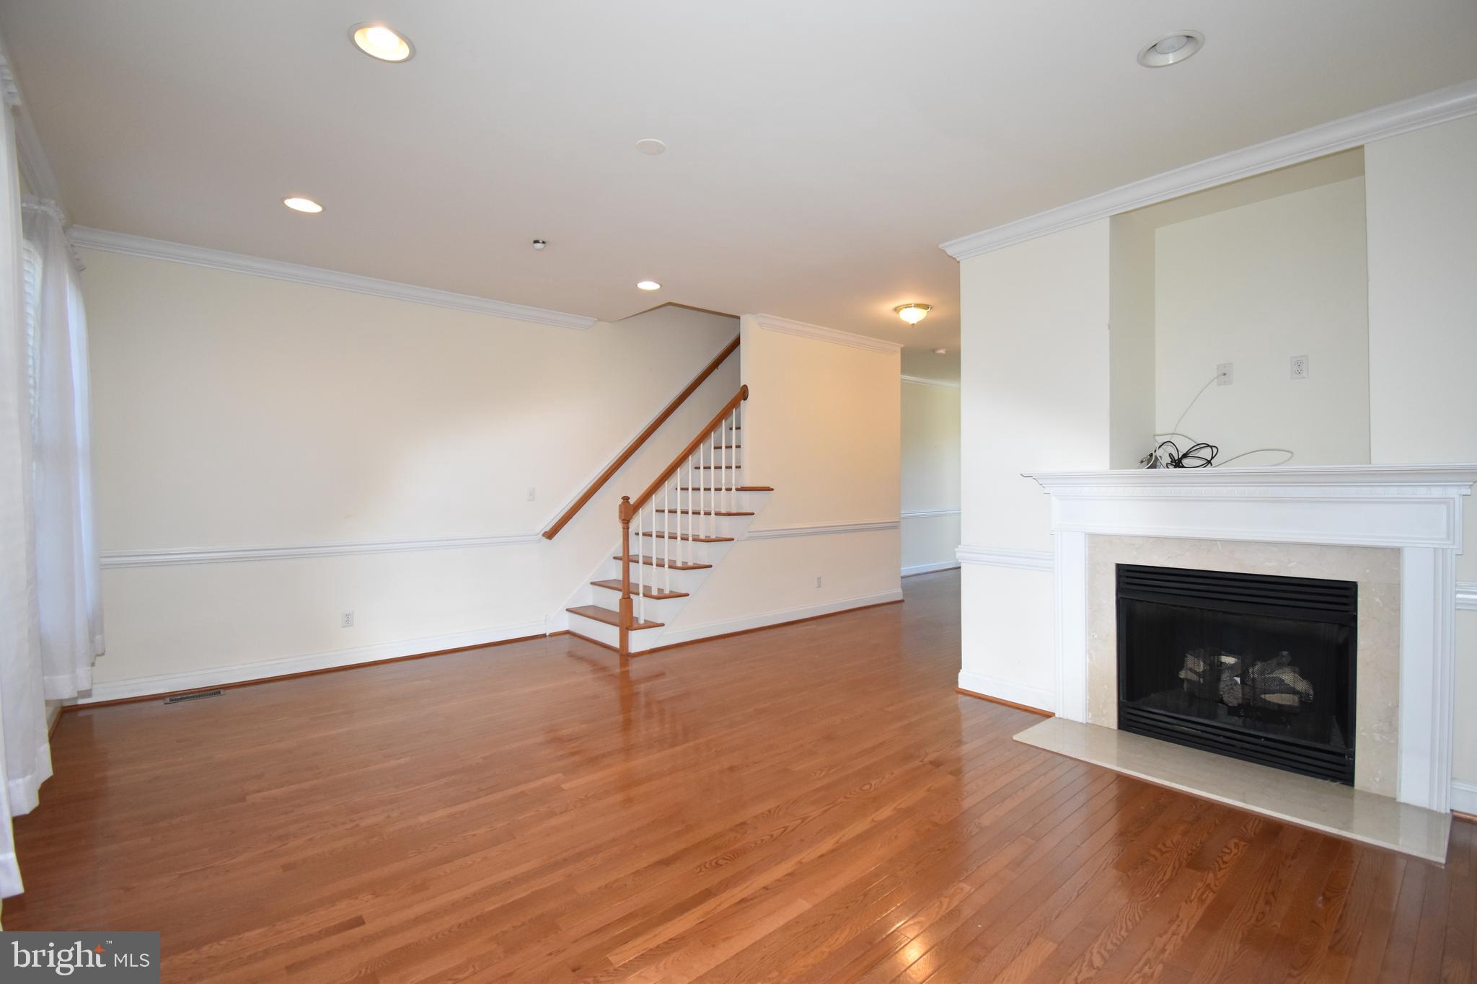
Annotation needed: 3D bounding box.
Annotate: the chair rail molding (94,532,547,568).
[{"bbox_3d":[-2.758,0.387,4.401,2.775,0.106,0.040,-1,1,-38],"label":"chair rail molding"}]

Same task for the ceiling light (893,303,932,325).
[{"bbox_3d":[1.446,-1.461,5.098,0.315,0.159,0.315,0,1,0],"label":"ceiling light"}]

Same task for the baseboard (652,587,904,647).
[{"bbox_3d":[0.552,1.143,5.730,3.126,0.116,0.025,-1,1,-38],"label":"baseboard"}]

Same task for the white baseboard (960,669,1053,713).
[{"bbox_3d":[1.567,1.164,3.623,0.025,0.116,0.565,-1,1,-44],"label":"white baseboard"}]

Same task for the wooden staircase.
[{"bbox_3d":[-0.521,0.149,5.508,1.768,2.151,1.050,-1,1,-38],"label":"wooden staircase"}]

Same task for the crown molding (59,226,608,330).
[{"bbox_3d":[-2.548,-1.480,4.518,3.254,0.102,0.086,-1,1,-38],"label":"crown molding"}]

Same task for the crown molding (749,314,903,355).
[{"bbox_3d":[0.927,-1.498,5.960,2.092,0.102,0.086,-1,1,-38],"label":"crown molding"}]

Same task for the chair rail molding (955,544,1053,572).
[{"bbox_3d":[1.552,0.391,3.619,0.040,0.109,0.572,-1,1,-44],"label":"chair rail molding"}]

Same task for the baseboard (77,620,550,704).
[{"bbox_3d":[-2.760,1.159,4.416,2.852,0.116,0.025,-1,1,-38],"label":"baseboard"}]

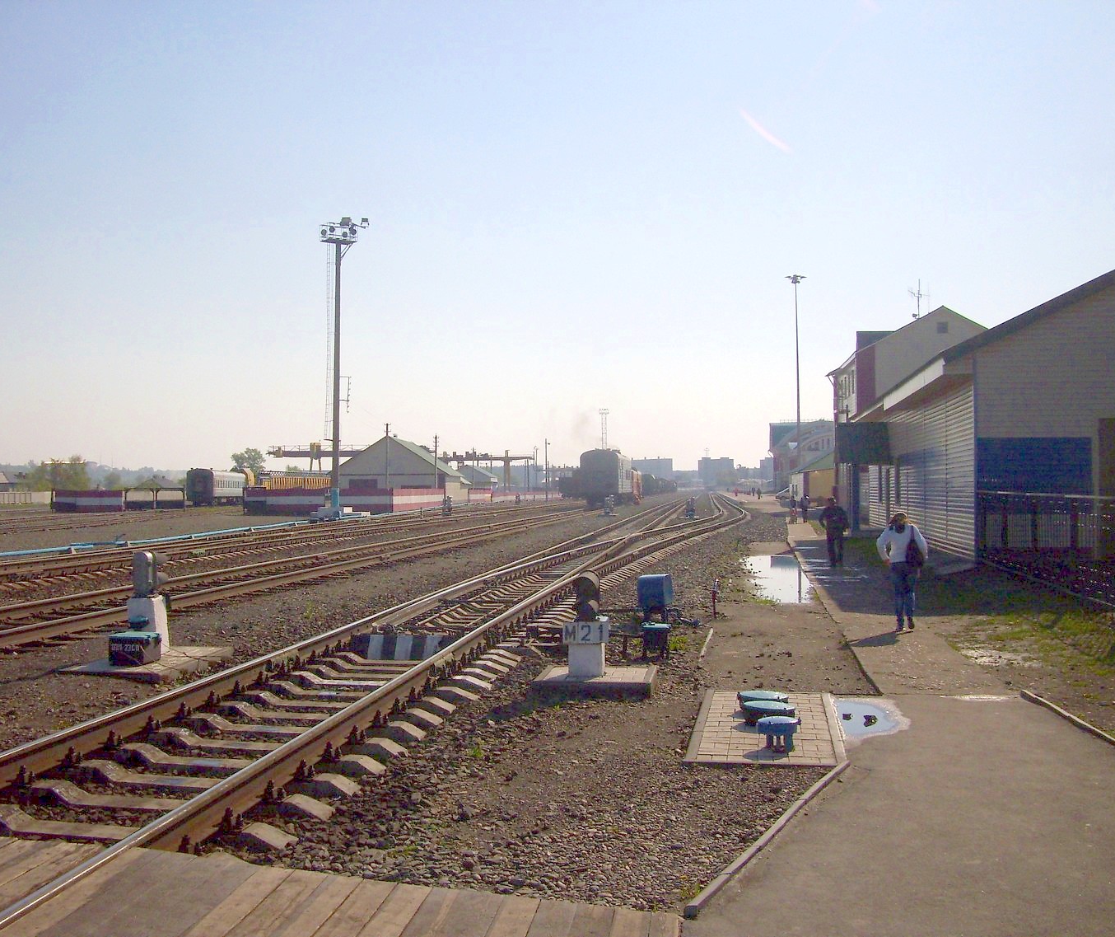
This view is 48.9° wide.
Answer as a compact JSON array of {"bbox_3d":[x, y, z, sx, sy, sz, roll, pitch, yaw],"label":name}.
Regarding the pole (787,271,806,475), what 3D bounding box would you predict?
[{"bbox_3d":[32.376,-10.833,166.199,2.500,30.883,2.500,0,-1,0],"label":"pole"}]

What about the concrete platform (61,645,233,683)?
[{"bbox_3d":[-4.278,2.062,12.990,0.990,0.100,1.980,0,-1,6],"label":"concrete platform"}]

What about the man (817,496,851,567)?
[{"bbox_3d":[7.001,1.608,31.078,0.760,1.745,0.450,0,-1,7],"label":"man"}]

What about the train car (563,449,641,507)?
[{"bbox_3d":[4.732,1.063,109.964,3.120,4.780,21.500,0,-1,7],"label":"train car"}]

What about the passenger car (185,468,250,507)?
[{"bbox_3d":[-43.231,2.462,156.525,3.100,4.450,24.200,0,-1,-6],"label":"passenger car"}]

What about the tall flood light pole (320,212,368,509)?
[{"bbox_3d":[-14.981,-7.182,86.129,3.200,20.864,2.400,0,-1,7],"label":"tall flood light pole"}]

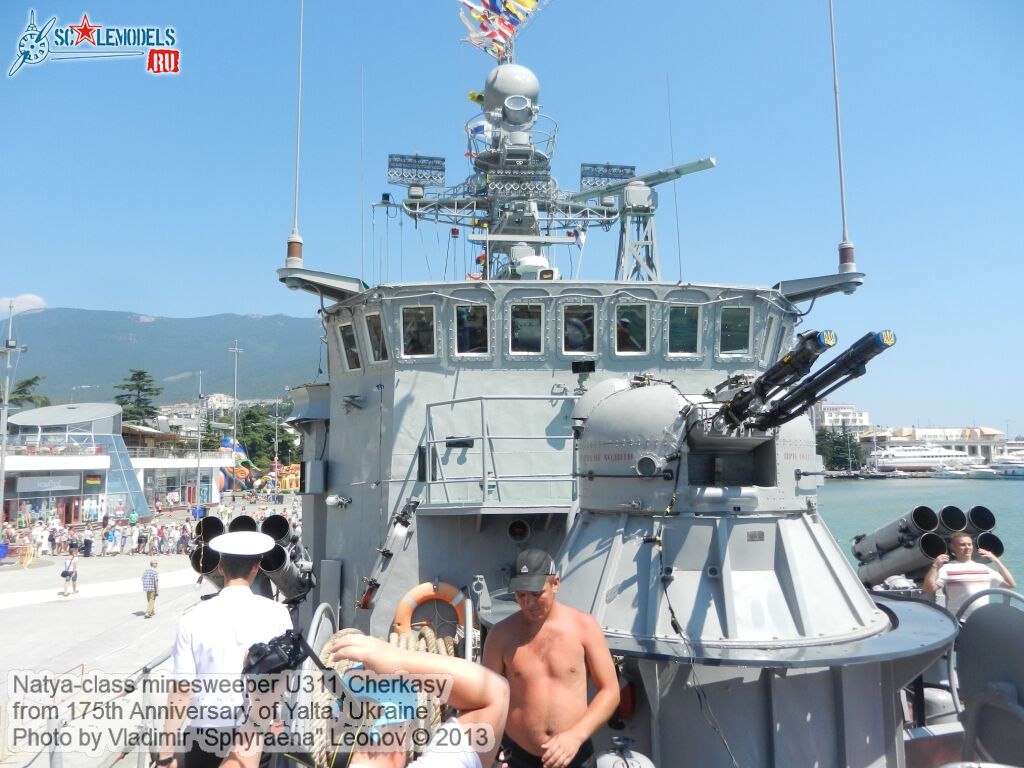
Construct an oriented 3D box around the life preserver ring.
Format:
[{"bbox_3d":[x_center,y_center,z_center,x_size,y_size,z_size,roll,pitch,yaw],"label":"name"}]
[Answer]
[{"bbox_3d":[-0.703,2.202,6.800,0.740,0.740,0.110,-1,-6,-7],"label":"life preserver ring"}]

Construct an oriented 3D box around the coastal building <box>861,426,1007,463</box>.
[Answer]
[{"bbox_3d":[113.996,16.768,200.000,37.000,10.500,15.000,-2,-6,12],"label":"coastal building"}]

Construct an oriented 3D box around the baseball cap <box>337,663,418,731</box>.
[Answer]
[{"bbox_3d":[-0.309,0.717,1.730,0.175,0.135,0.245,-2,-6,9],"label":"baseball cap"}]

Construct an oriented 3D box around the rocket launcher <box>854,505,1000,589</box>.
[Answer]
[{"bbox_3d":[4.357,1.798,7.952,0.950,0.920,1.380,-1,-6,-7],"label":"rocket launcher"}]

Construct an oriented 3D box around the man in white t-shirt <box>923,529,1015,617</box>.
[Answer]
[{"bbox_3d":[3.652,2.041,5.817,0.640,1.720,0.380,-4,-6,24],"label":"man in white t-shirt"}]

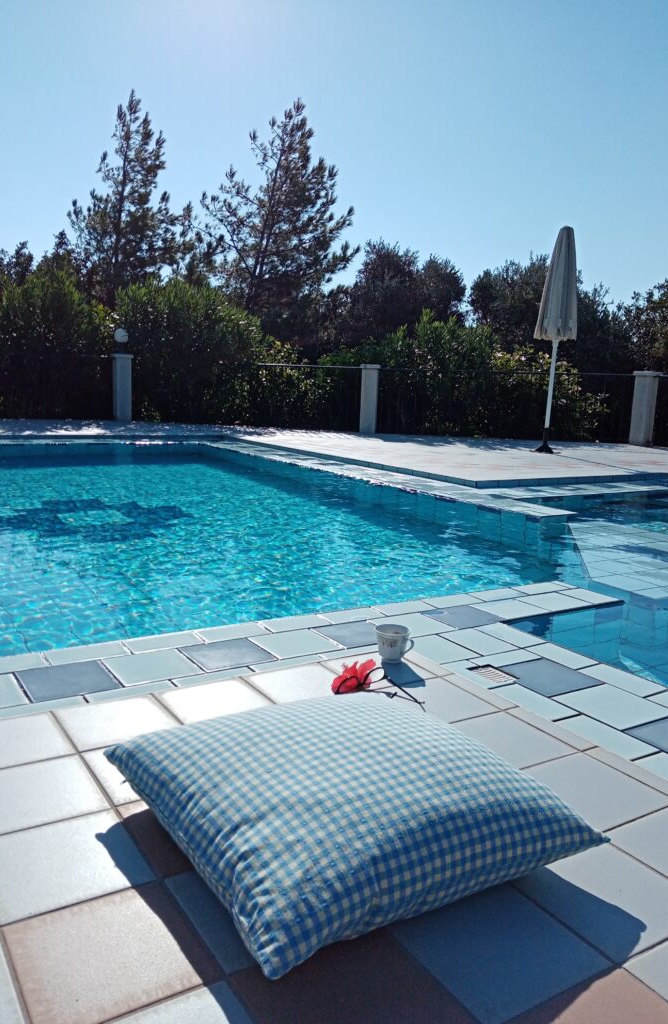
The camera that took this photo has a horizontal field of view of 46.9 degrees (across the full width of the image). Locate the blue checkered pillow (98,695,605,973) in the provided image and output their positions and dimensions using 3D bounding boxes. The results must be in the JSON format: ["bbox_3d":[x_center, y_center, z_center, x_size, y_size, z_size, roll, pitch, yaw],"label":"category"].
[{"bbox_3d":[0.006,0.392,1.119,0.530,0.150,0.540,-4,11,-32],"label":"blue checkered pillow"}]

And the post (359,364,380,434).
[{"bbox_3d":[0.516,-1.611,11.002,0.280,0.960,0.280,2,9,-3],"label":"post"}]

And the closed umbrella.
[{"bbox_3d":[2.507,-1.927,8.738,0.500,2.480,0.500,2,9,0],"label":"closed umbrella"}]

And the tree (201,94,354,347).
[{"bbox_3d":[-1.256,-5.005,15.845,3.200,6.550,3.200,2,9,-4],"label":"tree"}]

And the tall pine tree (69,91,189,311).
[{"bbox_3d":[-4.399,-5.297,16.271,2.600,6.740,2.600,0,10,-15],"label":"tall pine tree"}]

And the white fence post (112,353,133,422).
[{"bbox_3d":[-3.161,-1.849,11.515,0.280,0.970,0.280,-2,10,-23],"label":"white fence post"}]

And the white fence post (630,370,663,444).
[{"bbox_3d":[4.434,-1.467,10.995,0.280,0.990,0.280,11,12,42],"label":"white fence post"}]

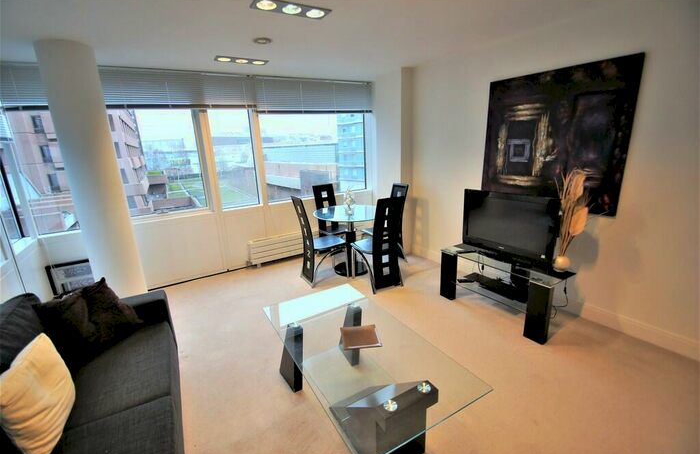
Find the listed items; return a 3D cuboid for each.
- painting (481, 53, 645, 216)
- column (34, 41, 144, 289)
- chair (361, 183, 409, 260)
[{"bbox_3d":[1.697,-0.738,2.533,0.042,1.129,1.101,-12,18,-32],"label":"painting"},{"bbox_3d":[-2.296,-0.325,2.688,0.367,2.390,0.367,-10,17,-29],"label":"column"},{"bbox_3d":[0.454,-0.025,3.784,0.555,1.035,0.390,-10,17,-27],"label":"chair"}]

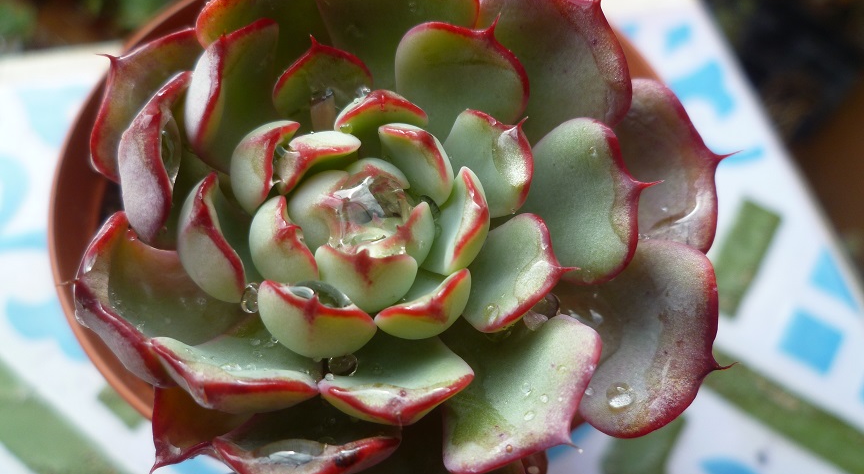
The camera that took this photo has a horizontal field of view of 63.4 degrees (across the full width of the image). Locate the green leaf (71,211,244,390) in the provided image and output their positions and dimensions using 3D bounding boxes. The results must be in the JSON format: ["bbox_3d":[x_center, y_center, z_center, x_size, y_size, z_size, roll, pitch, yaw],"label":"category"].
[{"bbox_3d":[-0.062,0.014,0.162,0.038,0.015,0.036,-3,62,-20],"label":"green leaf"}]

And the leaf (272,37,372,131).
[{"bbox_3d":[-0.021,-0.027,0.160,0.022,0.035,0.008,-15,28,-7],"label":"leaf"}]

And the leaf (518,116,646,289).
[{"bbox_3d":[0.025,-0.004,0.153,0.042,0.010,0.032,-18,65,24],"label":"leaf"}]

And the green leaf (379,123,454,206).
[{"bbox_3d":[-0.003,-0.012,0.119,0.015,0.017,0.007,36,47,20],"label":"green leaf"}]

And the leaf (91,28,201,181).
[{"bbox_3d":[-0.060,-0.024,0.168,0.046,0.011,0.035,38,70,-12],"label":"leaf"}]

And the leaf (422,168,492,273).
[{"bbox_3d":[0.004,-0.001,0.149,0.010,0.025,0.021,14,64,-28],"label":"leaf"}]

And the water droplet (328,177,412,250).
[{"bbox_3d":[-0.013,-0.005,0.144,0.017,0.011,0.015,4,61,0],"label":"water droplet"}]

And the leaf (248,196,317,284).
[{"bbox_3d":[-0.031,0.001,0.150,0.010,0.018,0.019,-25,63,20],"label":"leaf"}]

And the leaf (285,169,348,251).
[{"bbox_3d":[-0.024,-0.005,0.149,0.009,0.018,0.016,0,60,27],"label":"leaf"}]

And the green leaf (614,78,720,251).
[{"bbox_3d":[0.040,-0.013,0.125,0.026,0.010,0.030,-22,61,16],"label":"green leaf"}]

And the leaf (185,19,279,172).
[{"bbox_3d":[-0.050,-0.035,0.175,0.031,0.012,0.034,-36,104,-17],"label":"leaf"}]

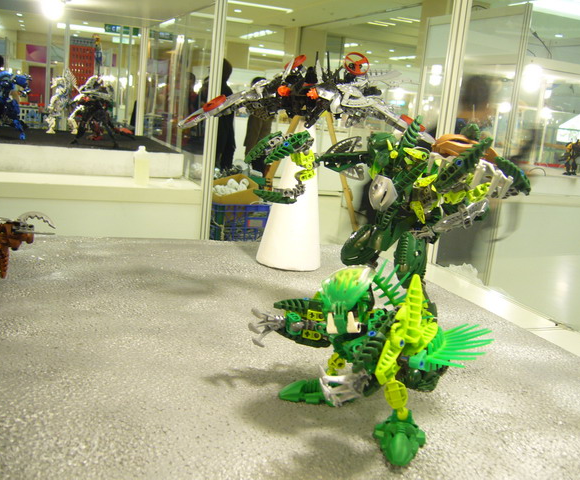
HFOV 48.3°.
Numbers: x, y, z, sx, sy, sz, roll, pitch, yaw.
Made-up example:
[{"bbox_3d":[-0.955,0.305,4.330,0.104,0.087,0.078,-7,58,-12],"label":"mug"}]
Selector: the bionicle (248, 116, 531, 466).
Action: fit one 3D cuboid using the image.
[{"bbox_3d":[0.069,0.017,0.575,0.242,0.252,0.175,12,13,30],"label":"bionicle"}]

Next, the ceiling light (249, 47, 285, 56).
[{"bbox_3d":[-0.581,-4.661,16.000,0.950,0.120,0.250,1,12,-23],"label":"ceiling light"}]

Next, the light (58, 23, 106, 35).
[{"bbox_3d":[-4.810,-4.898,15.000,1.150,0.120,0.250,1,12,-23],"label":"light"}]

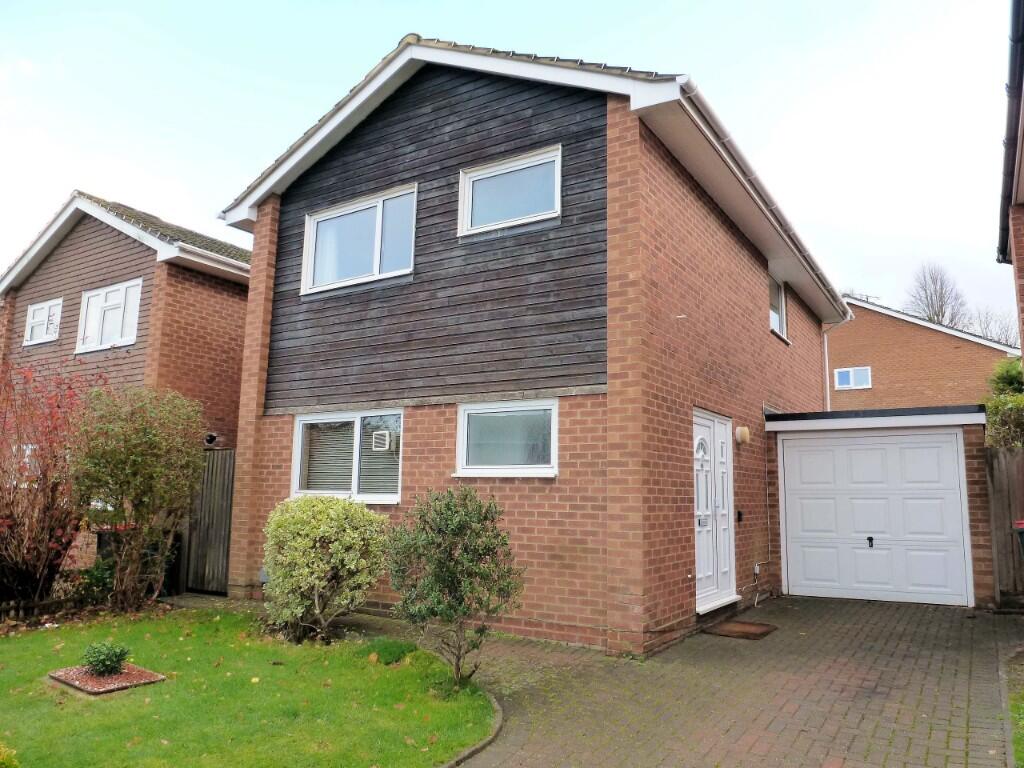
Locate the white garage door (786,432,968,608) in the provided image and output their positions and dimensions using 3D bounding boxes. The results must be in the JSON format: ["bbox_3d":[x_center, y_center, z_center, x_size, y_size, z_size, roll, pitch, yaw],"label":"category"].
[{"bbox_3d":[4.499,1.637,8.942,2.132,2.122,0.100,-4,-10,33],"label":"white garage door"}]

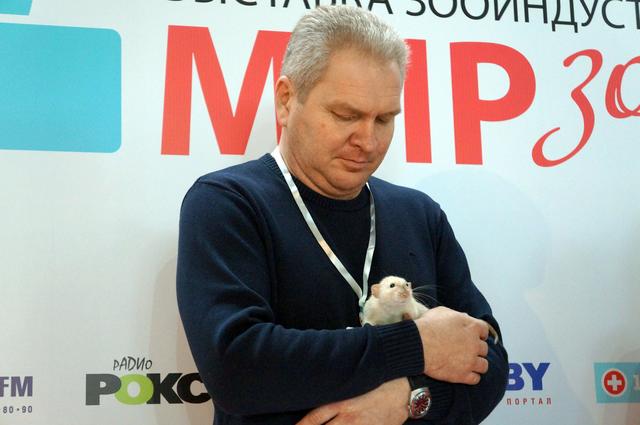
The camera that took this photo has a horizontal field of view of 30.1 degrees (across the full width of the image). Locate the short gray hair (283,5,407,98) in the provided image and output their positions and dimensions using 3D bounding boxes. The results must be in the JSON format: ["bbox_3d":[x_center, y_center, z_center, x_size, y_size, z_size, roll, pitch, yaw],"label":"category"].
[{"bbox_3d":[0.036,-0.207,1.730,0.176,0.180,0.200,0,24,-28],"label":"short gray hair"}]

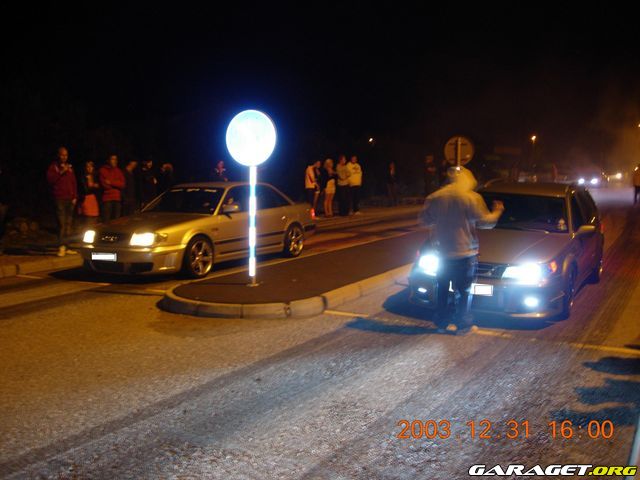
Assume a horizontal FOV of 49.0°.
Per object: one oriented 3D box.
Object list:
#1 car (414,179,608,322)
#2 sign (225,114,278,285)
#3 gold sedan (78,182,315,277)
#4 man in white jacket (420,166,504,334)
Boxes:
[{"bbox_3d":[2.766,0.001,9.481,1.730,1.400,4.600,4,7,28],"label":"car"},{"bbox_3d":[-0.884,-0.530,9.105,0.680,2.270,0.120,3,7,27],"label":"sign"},{"bbox_3d":[-1.842,-0.305,12.038,1.800,1.410,4.790,4,7,30],"label":"gold sedan"},{"bbox_3d":[1.454,0.097,7.246,0.800,1.690,0.500,1,6,10],"label":"man in white jacket"}]

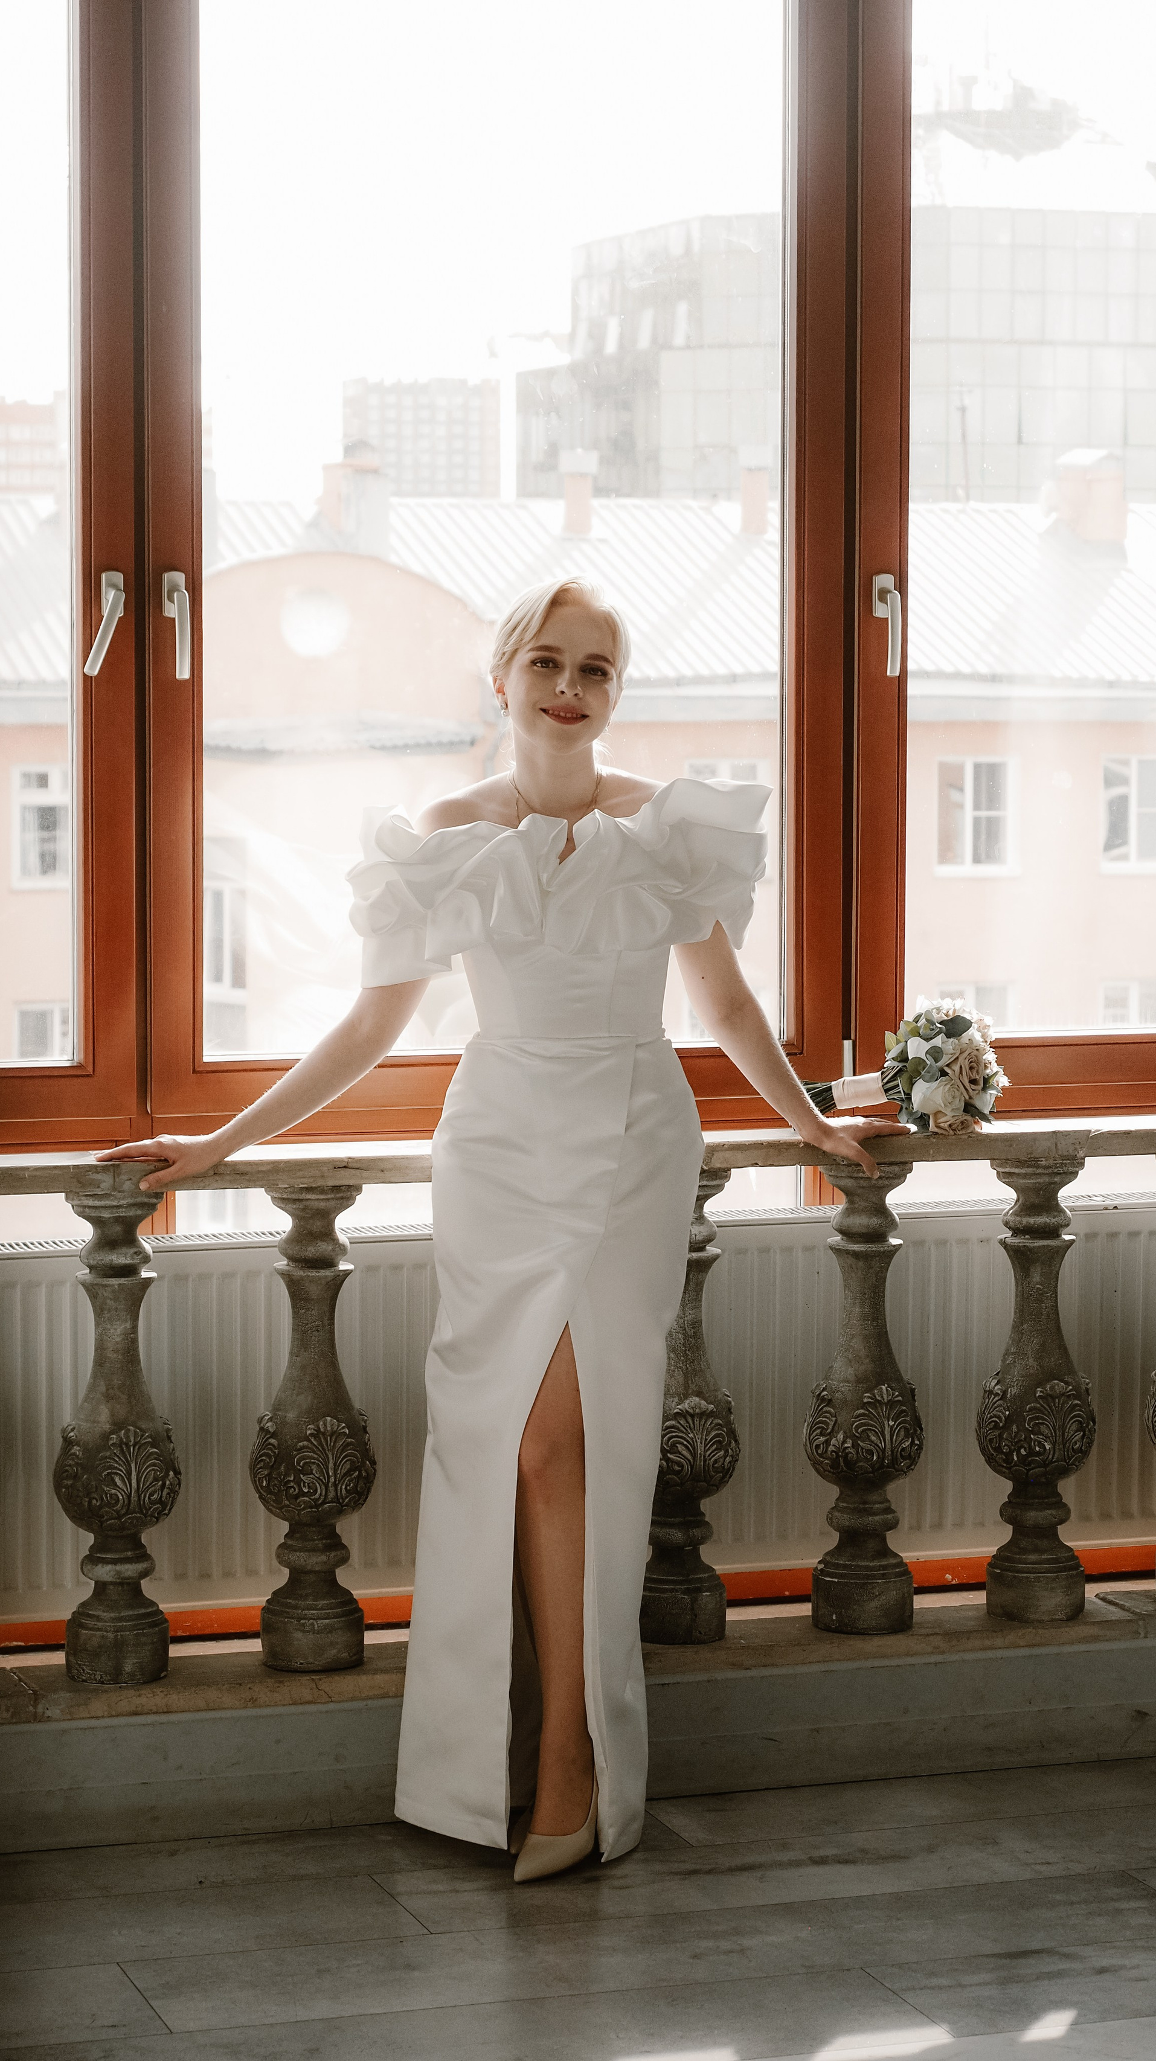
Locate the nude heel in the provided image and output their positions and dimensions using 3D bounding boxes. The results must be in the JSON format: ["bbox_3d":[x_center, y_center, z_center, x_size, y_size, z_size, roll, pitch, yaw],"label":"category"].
[{"bbox_3d":[-0.033,0.975,5.650,0.080,0.125,0.230,2,5,22],"label":"nude heel"}]

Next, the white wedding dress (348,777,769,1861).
[{"bbox_3d":[-0.024,0.347,5.750,0.530,1.330,0.420,0,4,0],"label":"white wedding dress"}]

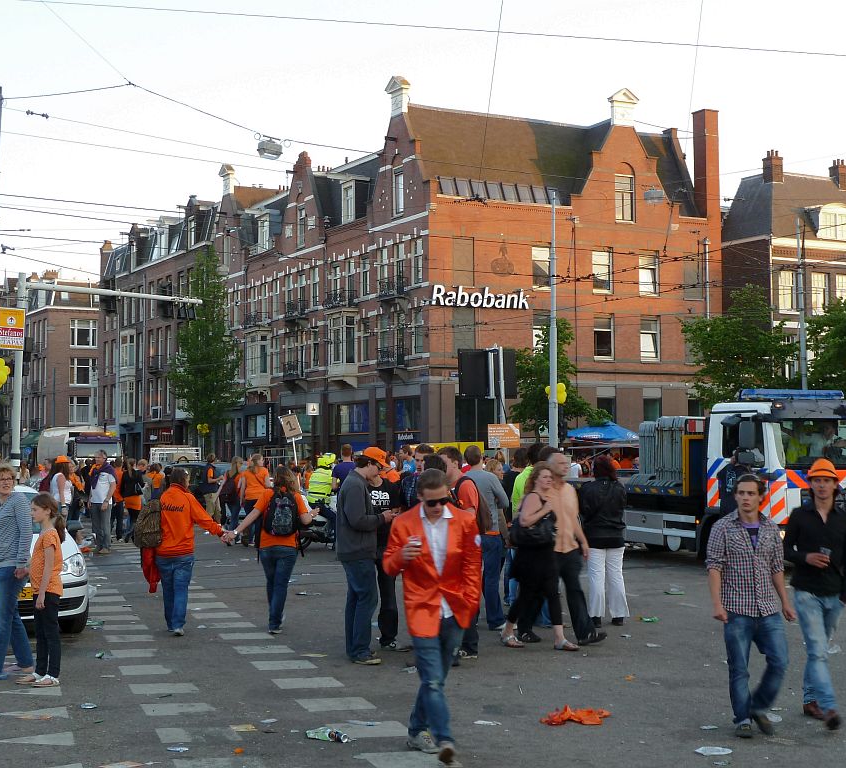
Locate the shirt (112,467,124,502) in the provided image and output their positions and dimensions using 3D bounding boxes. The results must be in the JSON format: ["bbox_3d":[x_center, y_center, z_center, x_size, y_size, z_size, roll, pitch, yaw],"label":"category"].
[{"bbox_3d":[-6.444,2.123,30.000,0.480,0.720,0.320,-1,-3,11],"label":"shirt"}]

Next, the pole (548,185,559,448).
[{"bbox_3d":[4.109,-1.192,44.483,0.290,9.865,0.290,0,-2,0],"label":"pole"}]

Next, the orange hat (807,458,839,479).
[{"bbox_3d":[2.764,0.583,9.800,0.225,0.140,0.260,-1,-3,7],"label":"orange hat"}]

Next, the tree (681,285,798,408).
[{"bbox_3d":[12.734,0.104,57.040,4.700,8.232,4.700,0,-2,0],"label":"tree"}]

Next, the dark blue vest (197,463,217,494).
[{"bbox_3d":[-5.042,2.216,33.300,0.320,0.710,0.450,1,-4,-25],"label":"dark blue vest"}]

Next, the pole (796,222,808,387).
[{"bbox_3d":[11.502,-0.606,42.785,0.200,8.948,0.200,-2,-3,0],"label":"pole"}]

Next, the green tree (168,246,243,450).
[{"bbox_3d":[-11.316,-0.875,73.697,4.000,12.597,4.000,0,-3,0],"label":"green tree"}]

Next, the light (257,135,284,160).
[{"bbox_3d":[-3.222,-4.986,30.000,0.520,0.420,0.360,1,-3,-30],"label":"light"}]

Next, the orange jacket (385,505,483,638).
[{"bbox_3d":[0.059,1.149,8.750,0.600,0.830,0.380,0,-3,-5],"label":"orange jacket"}]

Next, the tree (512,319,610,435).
[{"bbox_3d":[5.066,0.813,53.009,3.900,6.537,3.900,0,-2,0],"label":"tree"}]

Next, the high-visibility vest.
[{"bbox_3d":[-1.859,1.822,25.748,0.470,0.640,0.330,-2,-3,45],"label":"high-visibility vest"}]

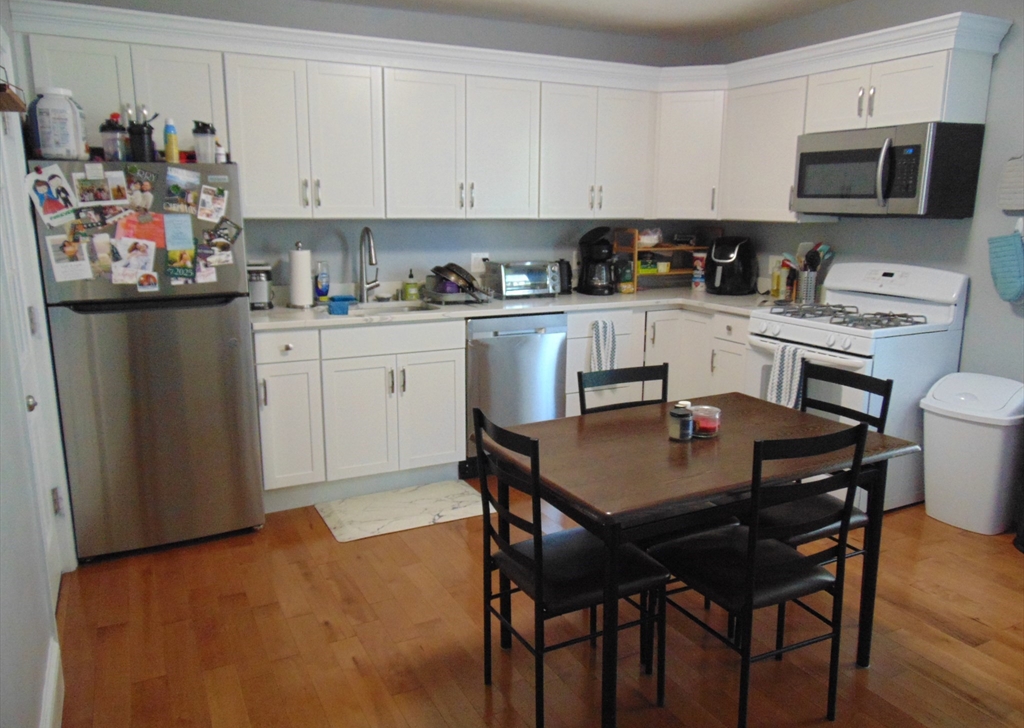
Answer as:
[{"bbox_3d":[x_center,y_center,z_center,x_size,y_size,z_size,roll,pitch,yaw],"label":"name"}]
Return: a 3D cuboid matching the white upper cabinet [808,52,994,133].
[{"bbox_3d":[1.875,-1.308,3.646,0.319,0.300,0.763,-5,13,-26],"label":"white upper cabinet"}]

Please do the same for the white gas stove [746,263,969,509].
[{"bbox_3d":[1.709,0.077,3.833,0.661,1.160,0.771,-5,13,-26],"label":"white gas stove"}]

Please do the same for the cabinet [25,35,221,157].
[{"bbox_3d":[-1.736,-1.200,3.378,0.761,0.457,0.322,-5,13,-26],"label":"cabinet"}]

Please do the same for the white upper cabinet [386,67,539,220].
[{"bbox_3d":[-0.314,-1.187,4.117,0.911,0.746,0.313,-5,13,-26],"label":"white upper cabinet"}]

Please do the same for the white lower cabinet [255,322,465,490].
[{"bbox_3d":[-0.846,0.146,3.927,1.046,0.793,0.622,-5,13,-26],"label":"white lower cabinet"}]

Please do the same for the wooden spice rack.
[{"bbox_3d":[1.005,-0.699,4.926,0.585,0.403,0.245,-5,13,-26],"label":"wooden spice rack"}]

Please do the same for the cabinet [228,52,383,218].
[{"bbox_3d":[-1.060,-1.121,3.745,0.757,0.750,0.322,-5,13,-26],"label":"cabinet"}]

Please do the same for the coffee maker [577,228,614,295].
[{"bbox_3d":[0.530,-0.657,4.691,0.190,0.410,0.230,-5,13,-26],"label":"coffee maker"}]

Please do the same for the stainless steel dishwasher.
[{"bbox_3d":[-0.099,0.098,4.308,0.617,0.853,0.608,-5,13,-26],"label":"stainless steel dishwasher"}]

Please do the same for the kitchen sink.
[{"bbox_3d":[-0.712,-0.204,3.959,0.610,0.200,0.420,-5,13,-26],"label":"kitchen sink"}]

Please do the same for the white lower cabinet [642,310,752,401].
[{"bbox_3d":[1.176,0.050,4.653,0.902,0.884,1.144,-5,13,-26],"label":"white lower cabinet"}]

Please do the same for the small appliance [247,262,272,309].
[{"bbox_3d":[-1.304,-0.411,3.828,0.123,0.240,0.143,-5,13,-26],"label":"small appliance"}]

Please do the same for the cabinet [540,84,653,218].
[{"bbox_3d":[0.436,-1.258,4.491,0.771,0.746,0.313,-5,13,-26],"label":"cabinet"}]

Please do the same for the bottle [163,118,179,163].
[{"bbox_3d":[-1.395,-0.917,3.008,0.055,0.185,0.055,-5,13,-26],"label":"bottle"}]

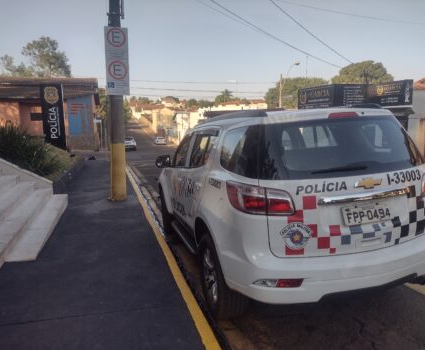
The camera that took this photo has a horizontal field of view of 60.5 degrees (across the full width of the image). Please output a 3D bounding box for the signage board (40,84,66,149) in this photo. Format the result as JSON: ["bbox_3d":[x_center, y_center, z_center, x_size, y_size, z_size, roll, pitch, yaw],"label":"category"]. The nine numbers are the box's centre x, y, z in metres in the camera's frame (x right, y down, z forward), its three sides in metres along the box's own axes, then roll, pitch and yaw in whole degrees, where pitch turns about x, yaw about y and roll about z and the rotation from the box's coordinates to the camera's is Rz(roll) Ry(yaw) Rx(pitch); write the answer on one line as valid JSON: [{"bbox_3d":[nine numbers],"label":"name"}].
[{"bbox_3d":[-7.600,-2.756,17.514,1.000,3.100,0.250,-3,10,-16],"label":"signage board"}]

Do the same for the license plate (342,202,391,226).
[{"bbox_3d":[1.105,0.278,2.605,0.400,0.130,0.020,-5,-10,-18],"label":"license plate"}]

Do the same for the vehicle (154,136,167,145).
[{"bbox_3d":[-9.977,-6.508,69.401,1.720,1.480,4.100,-2,6,-13],"label":"vehicle"}]

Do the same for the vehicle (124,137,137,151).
[{"bbox_3d":[-9.114,-3.441,39.717,1.720,1.480,4.100,-2,6,-11],"label":"vehicle"}]

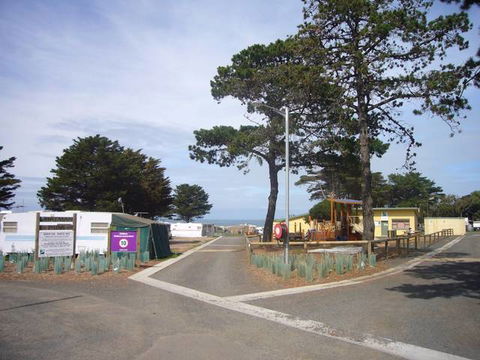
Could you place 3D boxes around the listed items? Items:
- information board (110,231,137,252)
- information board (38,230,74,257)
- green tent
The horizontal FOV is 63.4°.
[{"bbox_3d":[-4.310,2.280,14.400,0.970,0.790,0.050,0,-6,-3],"label":"information board"},{"bbox_3d":[-6.610,2.290,14.000,1.160,0.960,0.050,3,-7,-27],"label":"information board"},{"bbox_3d":[-5.200,2.980,20.600,2.100,2.250,3.500,0,-6,0],"label":"green tent"}]

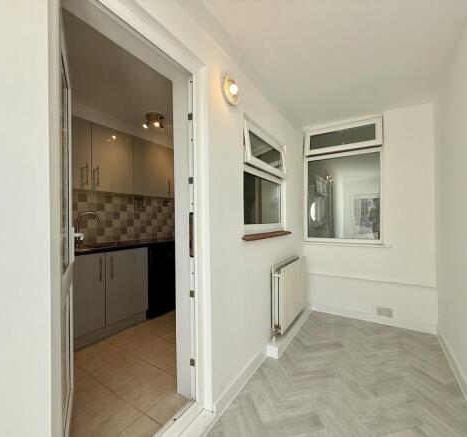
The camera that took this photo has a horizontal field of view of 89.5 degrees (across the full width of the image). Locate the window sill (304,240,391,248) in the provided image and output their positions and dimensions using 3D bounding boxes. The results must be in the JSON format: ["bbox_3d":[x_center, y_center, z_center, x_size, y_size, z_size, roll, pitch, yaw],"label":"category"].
[{"bbox_3d":[1.394,0.334,2.987,0.990,0.034,0.065,-1,0,31],"label":"window sill"}]

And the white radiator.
[{"bbox_3d":[0.614,0.773,2.561,0.105,0.610,0.800,-1,0,31],"label":"white radiator"}]

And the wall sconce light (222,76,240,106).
[{"bbox_3d":[0.005,-0.908,1.671,0.065,0.180,0.180,-1,0,31],"label":"wall sconce light"}]

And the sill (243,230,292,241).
[{"bbox_3d":[0.347,0.164,2.271,0.095,0.030,1.090,-1,0,31],"label":"sill"}]

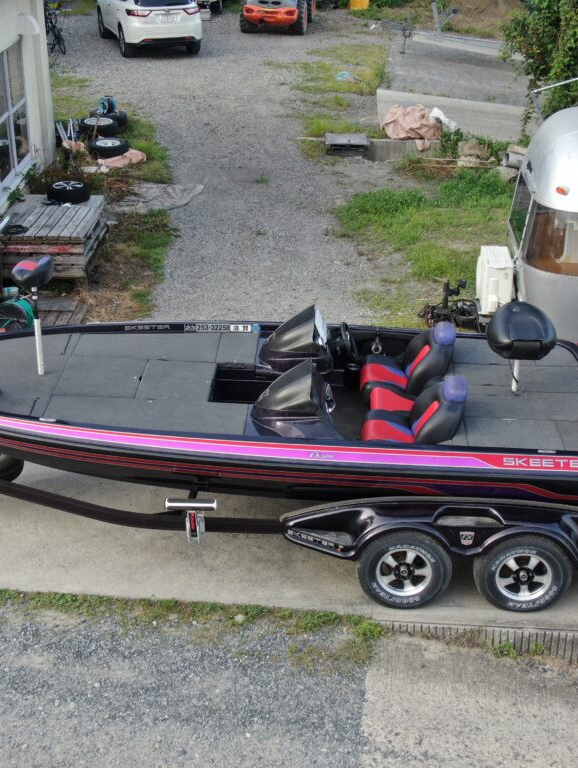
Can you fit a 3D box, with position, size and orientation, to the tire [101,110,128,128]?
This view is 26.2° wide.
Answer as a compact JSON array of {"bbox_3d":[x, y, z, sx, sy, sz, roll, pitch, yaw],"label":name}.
[{"bbox_3d":[-3.384,-4.989,23.391,0.684,0.210,0.684,0,24,0],"label":"tire"}]

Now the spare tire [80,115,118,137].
[{"bbox_3d":[-3.486,-4.694,22.735,0.692,0.210,0.692,0,24,0],"label":"spare tire"}]

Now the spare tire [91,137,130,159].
[{"bbox_3d":[-3.061,-4.042,21.278,0.656,0.210,0.656,0,24,0],"label":"spare tire"}]

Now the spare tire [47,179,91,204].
[{"bbox_3d":[-2.950,-2.587,16.698,0.588,0.210,0.588,0,24,0],"label":"spare tire"}]

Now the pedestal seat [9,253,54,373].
[{"bbox_3d":[-1.983,-0.492,9.471,0.340,0.930,0.330,-7,25,-14],"label":"pedestal seat"}]

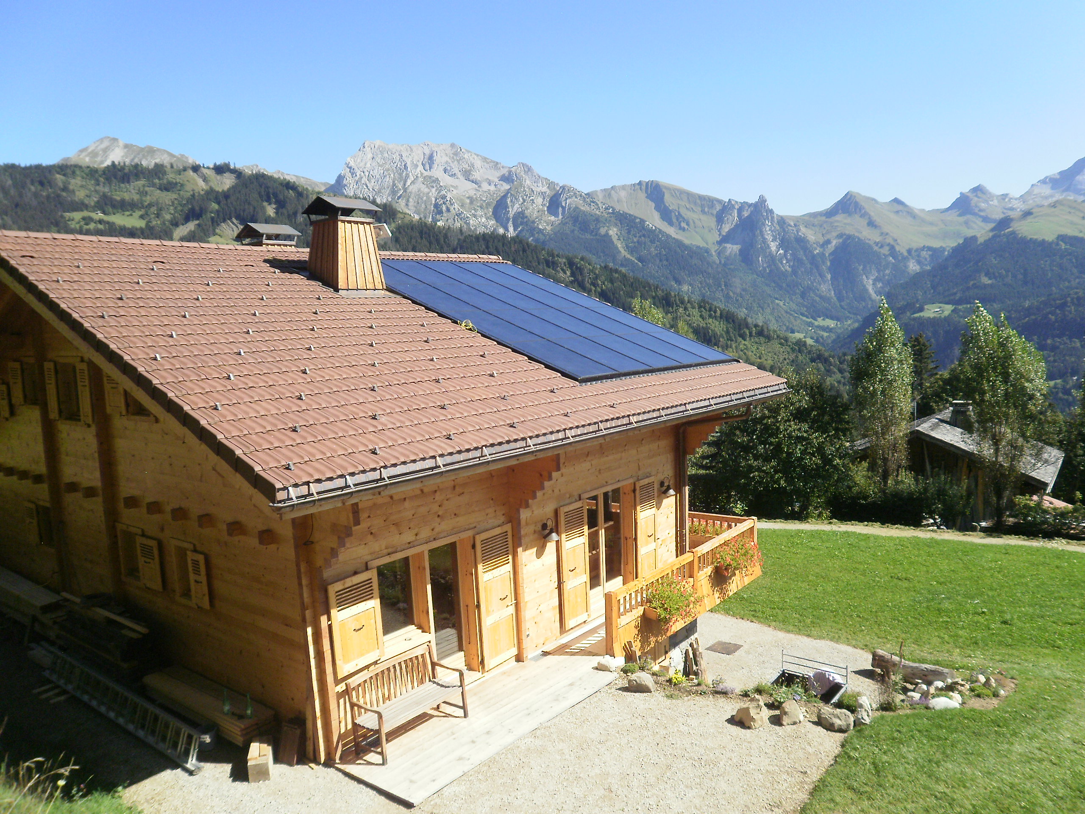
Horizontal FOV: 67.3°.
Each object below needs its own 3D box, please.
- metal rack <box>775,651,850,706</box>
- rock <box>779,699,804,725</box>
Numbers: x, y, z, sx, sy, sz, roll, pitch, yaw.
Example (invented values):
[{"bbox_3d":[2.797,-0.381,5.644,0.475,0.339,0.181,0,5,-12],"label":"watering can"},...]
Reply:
[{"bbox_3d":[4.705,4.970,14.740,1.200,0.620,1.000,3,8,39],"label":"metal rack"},{"bbox_3d":[3.341,4.090,10.924,0.320,0.330,0.290,0,6,17],"label":"rock"}]

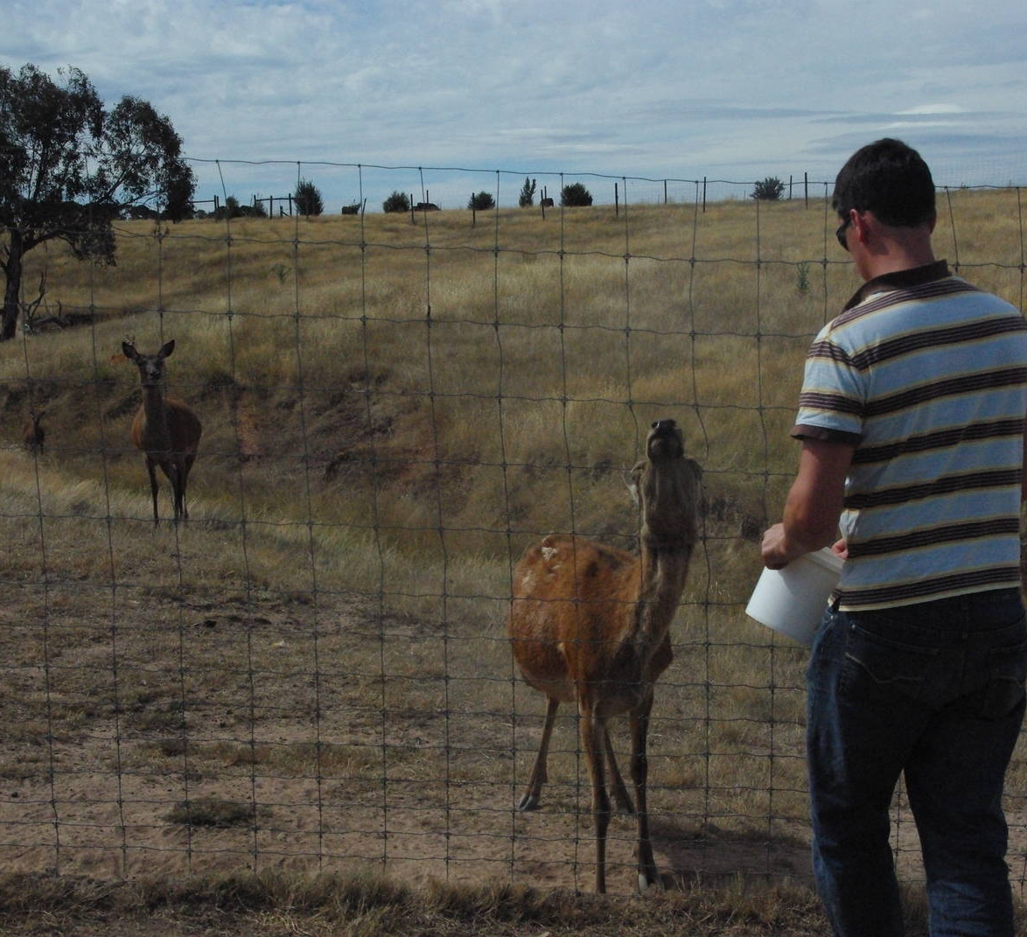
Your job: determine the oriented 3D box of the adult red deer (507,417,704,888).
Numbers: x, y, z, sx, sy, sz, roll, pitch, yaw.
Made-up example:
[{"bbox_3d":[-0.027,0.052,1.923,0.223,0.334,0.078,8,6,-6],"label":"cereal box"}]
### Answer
[{"bbox_3d":[0.256,0.437,5.447,0.410,1.200,1.080,-1,5,-13],"label":"adult red deer"}]

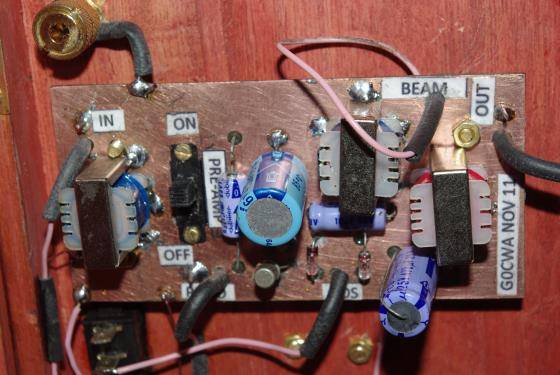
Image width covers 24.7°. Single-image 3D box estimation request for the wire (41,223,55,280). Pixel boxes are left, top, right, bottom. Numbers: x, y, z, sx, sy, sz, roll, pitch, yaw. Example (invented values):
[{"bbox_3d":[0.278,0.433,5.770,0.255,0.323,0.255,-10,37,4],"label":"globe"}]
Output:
[{"bbox_3d":[-0.055,0.015,0.302,0.003,0.015,0.003,6,19,4],"label":"wire"}]

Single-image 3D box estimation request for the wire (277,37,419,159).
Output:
[{"bbox_3d":[0.015,-0.020,0.276,0.031,0.022,0.022,-1,19,6],"label":"wire"}]

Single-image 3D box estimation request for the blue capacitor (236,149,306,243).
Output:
[{"bbox_3d":[-0.001,0.002,0.281,0.014,0.014,0.019,-1,26,7],"label":"blue capacitor"}]

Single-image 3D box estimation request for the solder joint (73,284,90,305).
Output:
[{"bbox_3d":[-0.045,0.024,0.290,0.003,0.004,0.003,-1,18,7],"label":"solder joint"}]

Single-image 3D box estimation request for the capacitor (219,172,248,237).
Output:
[{"bbox_3d":[-0.010,0.004,0.291,0.006,0.015,0.006,-2,15,6],"label":"capacitor"}]

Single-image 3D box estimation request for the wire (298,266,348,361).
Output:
[{"bbox_3d":[0.011,0.030,0.299,0.006,0.023,0.005,19,20,-1],"label":"wire"}]

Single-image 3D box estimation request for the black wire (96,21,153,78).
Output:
[{"bbox_3d":[-0.035,-0.031,0.285,0.013,0.013,0.005,-1,19,6],"label":"black wire"}]

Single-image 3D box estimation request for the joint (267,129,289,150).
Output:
[{"bbox_3d":[-0.001,-0.011,0.289,0.004,0.005,0.003,-1,15,6],"label":"joint"}]

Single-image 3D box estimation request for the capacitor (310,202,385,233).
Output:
[{"bbox_3d":[0.015,0.007,0.288,0.017,0.006,0.006,0,19,6],"label":"capacitor"}]

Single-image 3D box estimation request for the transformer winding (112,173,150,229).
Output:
[{"bbox_3d":[-0.039,0.005,0.287,0.018,0.015,0.009,-1,15,6],"label":"transformer winding"}]

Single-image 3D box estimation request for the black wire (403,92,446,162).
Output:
[{"bbox_3d":[0.032,-0.013,0.277,0.004,0.004,0.018,26,60,-2],"label":"black wire"}]

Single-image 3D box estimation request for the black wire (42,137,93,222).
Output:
[{"bbox_3d":[-0.048,-0.002,0.292,0.003,0.021,0.004,26,7,-2],"label":"black wire"}]

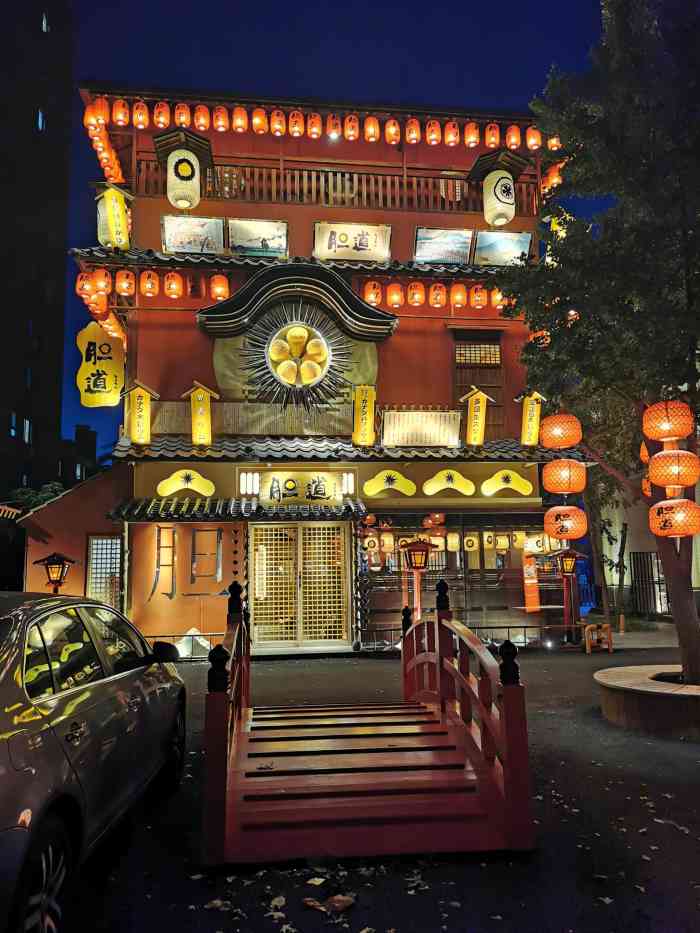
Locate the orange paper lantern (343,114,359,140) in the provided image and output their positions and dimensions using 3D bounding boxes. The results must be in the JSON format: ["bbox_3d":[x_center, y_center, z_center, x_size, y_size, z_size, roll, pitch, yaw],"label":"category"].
[{"bbox_3d":[0.009,-6.292,13.512,0.300,0.430,0.300,0,-8,-7],"label":"orange paper lantern"}]

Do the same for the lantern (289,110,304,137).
[{"bbox_3d":[-0.965,-6.185,13.124,0.280,0.455,0.280,0,-7,-7],"label":"lantern"}]

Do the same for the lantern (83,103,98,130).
[{"bbox_3d":[-4.725,-6.383,13.293,0.272,0.421,0.272,0,-8,-7],"label":"lantern"}]

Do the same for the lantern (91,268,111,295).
[{"bbox_3d":[-4.000,-2.984,11.778,0.295,0.385,0.295,0,-8,-8],"label":"lantern"}]

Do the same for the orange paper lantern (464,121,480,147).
[{"bbox_3d":[2.325,-6.320,13.816,0.300,0.430,0.300,0,-8,-7],"label":"orange paper lantern"}]

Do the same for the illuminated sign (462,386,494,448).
[{"bbox_3d":[2.323,-0.933,13.312,0.600,1.020,0.220,0,5,-7],"label":"illuminated sign"}]

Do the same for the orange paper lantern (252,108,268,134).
[{"bbox_3d":[-1.478,-5.723,12.075,0.255,0.375,0.255,0,-8,-8],"label":"orange paper lantern"}]

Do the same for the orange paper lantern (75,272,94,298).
[{"bbox_3d":[-4.330,-2.967,11.936,0.295,0.385,0.295,0,-8,-8],"label":"orange paper lantern"}]

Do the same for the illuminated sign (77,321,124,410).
[{"bbox_3d":[-4.985,-2.038,14.543,0.927,1.761,0.154,0,-8,-7],"label":"illuminated sign"}]

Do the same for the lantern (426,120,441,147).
[{"bbox_3d":[1.616,-6.439,14.038,0.278,0.433,0.278,0,-8,-7],"label":"lantern"}]

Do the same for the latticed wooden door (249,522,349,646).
[{"bbox_3d":[-0.829,1.936,11.944,1.657,2.010,0.100,0,-8,-8],"label":"latticed wooden door"}]

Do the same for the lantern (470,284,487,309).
[{"bbox_3d":[2.409,-3.165,13.594,0.317,0.412,0.317,0,-8,-7],"label":"lantern"}]

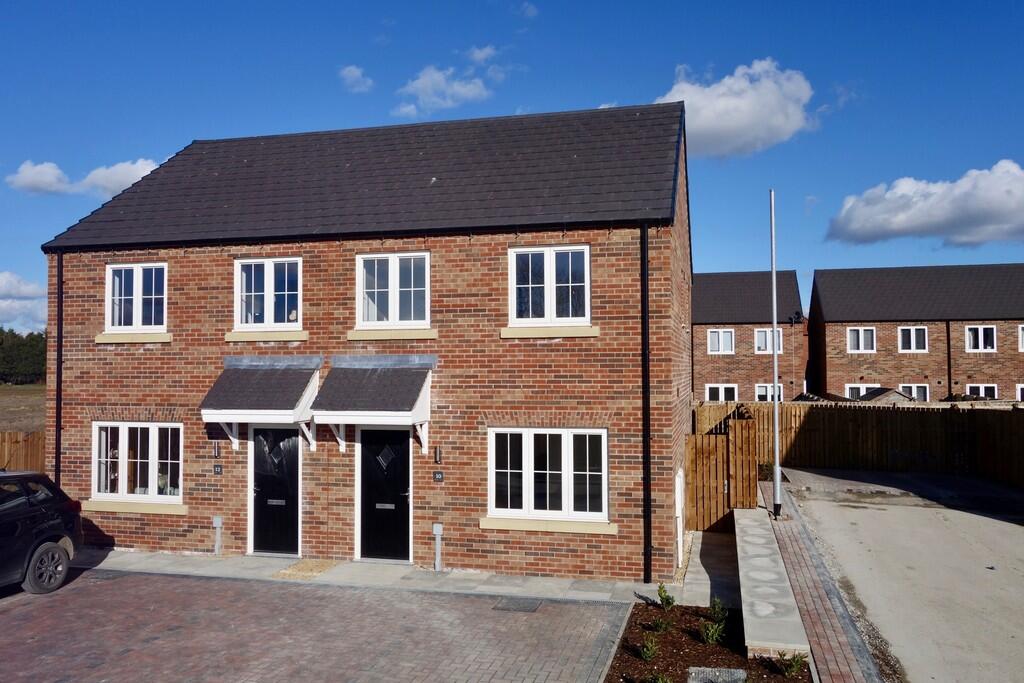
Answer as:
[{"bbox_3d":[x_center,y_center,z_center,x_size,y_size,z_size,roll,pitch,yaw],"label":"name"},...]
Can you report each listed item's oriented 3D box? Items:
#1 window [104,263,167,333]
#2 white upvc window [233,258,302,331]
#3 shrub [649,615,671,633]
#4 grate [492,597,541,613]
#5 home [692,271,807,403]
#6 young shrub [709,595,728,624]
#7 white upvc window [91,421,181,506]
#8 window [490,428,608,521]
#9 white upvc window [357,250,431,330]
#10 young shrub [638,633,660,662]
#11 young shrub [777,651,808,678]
[{"bbox_3d":[-6.272,-0.728,13.362,1.178,1.173,0.090,-1,-2,12],"label":"window"},{"bbox_3d":[-3.878,-0.740,12.720,1.212,1.145,0.090,-1,-2,14],"label":"white upvc window"},{"bbox_3d":[1.646,3.119,8.834,0.222,0.181,0.222,-1,-2,14],"label":"shrub"},{"bbox_3d":[0.080,3.346,10.106,0.560,0.030,0.550,-1,-2,13],"label":"grate"},{"bbox_3d":[9.044,0.447,39.689,9.500,7.700,7.800,-1,-2,13],"label":"home"},{"bbox_3d":[2.382,3.076,9.195,0.231,0.309,0.231,-1,-2,14],"label":"young shrub"},{"bbox_3d":[-6.197,2.000,13.216,1.764,1.305,0.090,-1,-2,14],"label":"white upvc window"},{"bbox_3d":[0.523,1.928,11.593,1.762,1.300,0.090,-1,-2,12],"label":"window"},{"bbox_3d":[-1.811,-0.762,12.207,1.217,1.143,0.090,-1,-2,14],"label":"white upvc window"},{"bbox_3d":[1.420,3.145,8.194,0.220,0.250,0.210,-1,-2,13],"label":"young shrub"},{"bbox_3d":[2.631,3.019,7.475,0.300,0.237,0.300,-1,-2,14],"label":"young shrub"}]

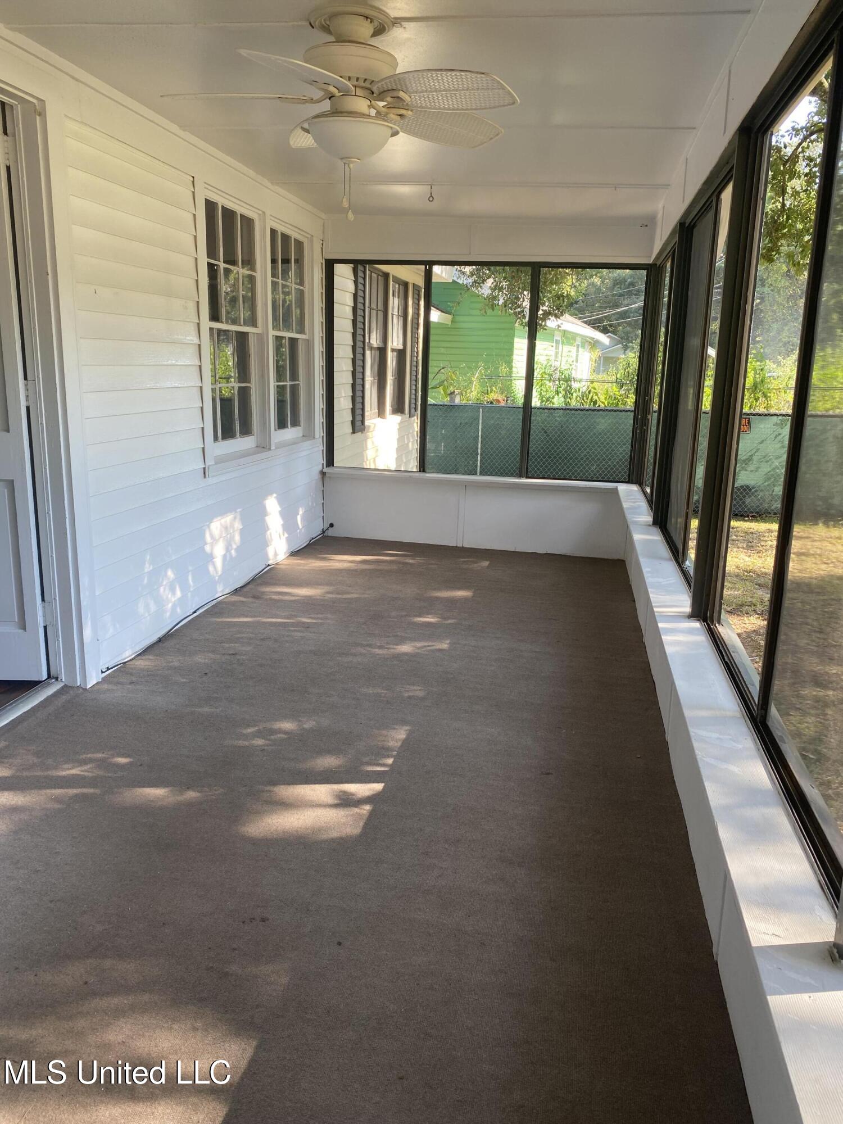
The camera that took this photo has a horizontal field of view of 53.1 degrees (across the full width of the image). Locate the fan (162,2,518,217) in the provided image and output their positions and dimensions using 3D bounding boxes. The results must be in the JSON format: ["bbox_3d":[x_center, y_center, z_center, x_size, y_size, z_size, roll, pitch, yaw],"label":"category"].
[{"bbox_3d":[-0.230,-1.372,2.624,1.180,0.570,1.180,5,14,10],"label":"fan"}]

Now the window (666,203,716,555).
[{"bbox_3d":[1.288,-0.849,4.057,0.050,1.550,0.890,5,14,10],"label":"window"}]

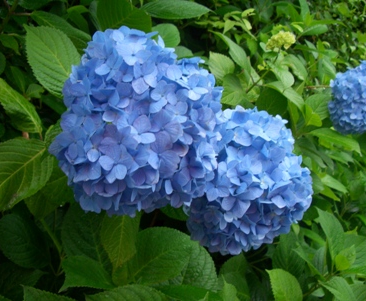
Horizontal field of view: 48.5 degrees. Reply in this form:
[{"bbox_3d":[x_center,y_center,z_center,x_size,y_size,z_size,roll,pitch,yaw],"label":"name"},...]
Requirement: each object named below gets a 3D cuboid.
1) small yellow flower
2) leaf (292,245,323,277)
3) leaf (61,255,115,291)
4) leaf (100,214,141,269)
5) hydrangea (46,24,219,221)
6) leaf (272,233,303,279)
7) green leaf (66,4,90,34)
[{"bbox_3d":[0.226,-0.252,0.930,0.068,0.046,0.062,0,18,0],"label":"small yellow flower"},{"bbox_3d":[0.189,0.166,0.610,0.048,0.030,0.057,0,60,0],"label":"leaf"},{"bbox_3d":[-0.125,0.159,0.530,0.072,0.026,0.052,0,53,7],"label":"leaf"},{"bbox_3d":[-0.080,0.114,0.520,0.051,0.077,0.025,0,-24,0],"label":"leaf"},{"bbox_3d":[-0.054,-0.033,0.460,0.190,0.195,0.165,0,20,0],"label":"hydrangea"},{"bbox_3d":[0.162,0.159,0.620,0.053,0.035,0.091,0,60,0],"label":"leaf"},{"bbox_3d":[-0.170,-0.214,0.660,0.040,0.024,0.052,-6,61,-10],"label":"green leaf"}]

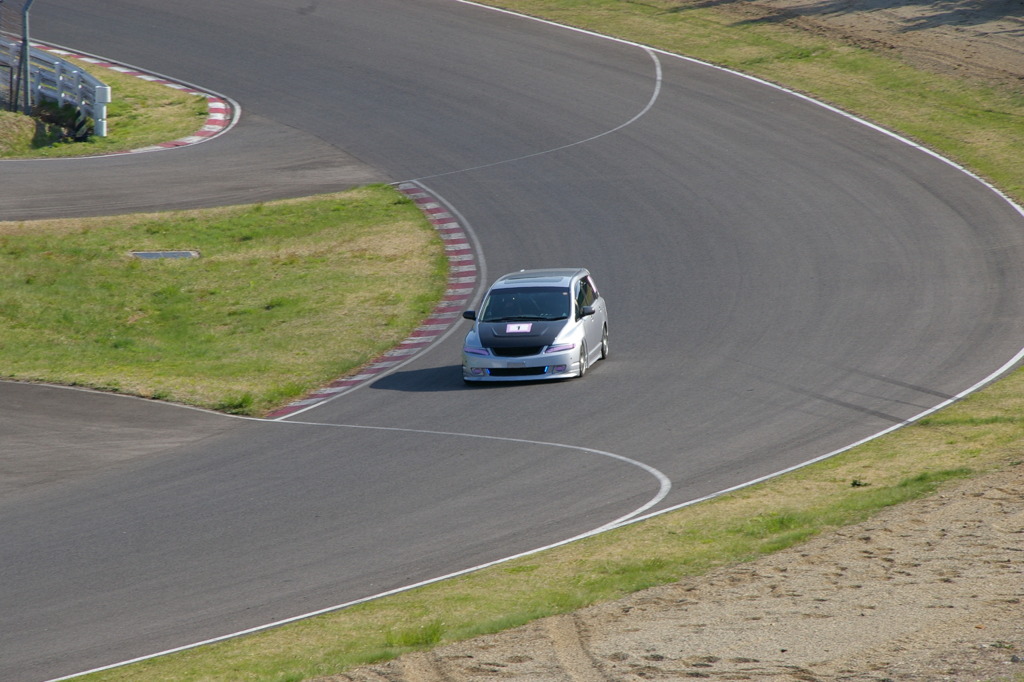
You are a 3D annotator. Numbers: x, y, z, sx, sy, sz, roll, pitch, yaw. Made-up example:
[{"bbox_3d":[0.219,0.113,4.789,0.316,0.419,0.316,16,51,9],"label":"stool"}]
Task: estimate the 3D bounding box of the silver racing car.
[{"bbox_3d":[0.390,-0.275,93.800,1.830,1.500,4.770,-1,5,8],"label":"silver racing car"}]

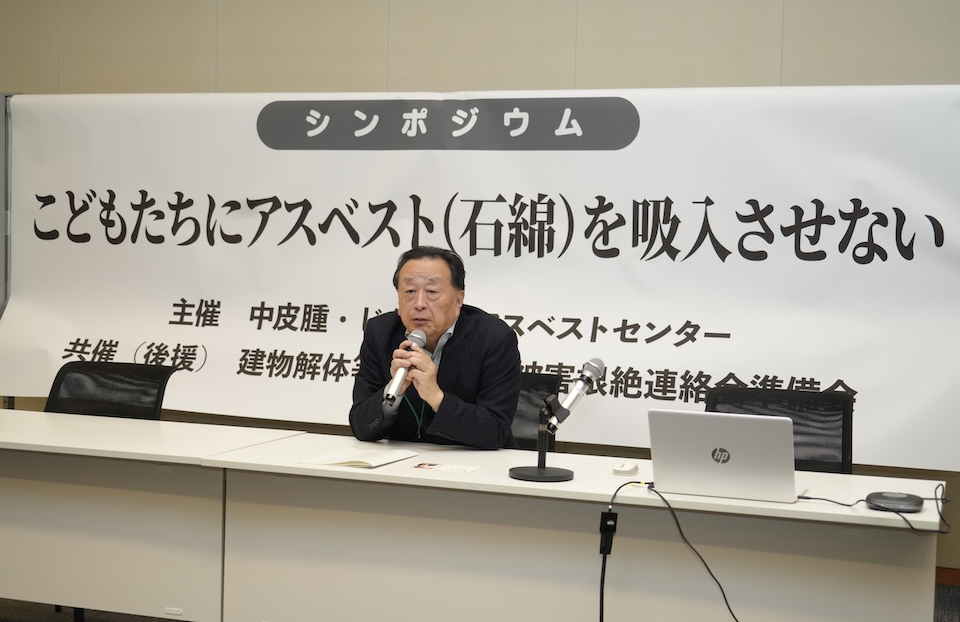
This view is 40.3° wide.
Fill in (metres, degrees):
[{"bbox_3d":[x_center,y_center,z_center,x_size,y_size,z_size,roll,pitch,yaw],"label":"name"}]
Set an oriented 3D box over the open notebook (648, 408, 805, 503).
[{"bbox_3d":[0.578,0.322,3.013,0.320,0.205,0.305,2,2,21],"label":"open notebook"}]

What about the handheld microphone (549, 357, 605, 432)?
[{"bbox_3d":[0.242,0.214,3.297,0.050,0.240,0.050,4,-40,52],"label":"handheld microphone"}]

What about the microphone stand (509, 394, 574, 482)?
[{"bbox_3d":[0.156,0.306,3.238,0.162,0.205,0.162,1,2,0],"label":"microphone stand"}]

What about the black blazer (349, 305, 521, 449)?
[{"bbox_3d":[-0.064,0.274,3.936,0.490,0.600,0.500,2,2,21],"label":"black blazer"}]

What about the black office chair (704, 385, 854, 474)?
[{"bbox_3d":[0.806,0.675,3.768,0.530,0.860,0.570,2,2,21],"label":"black office chair"}]

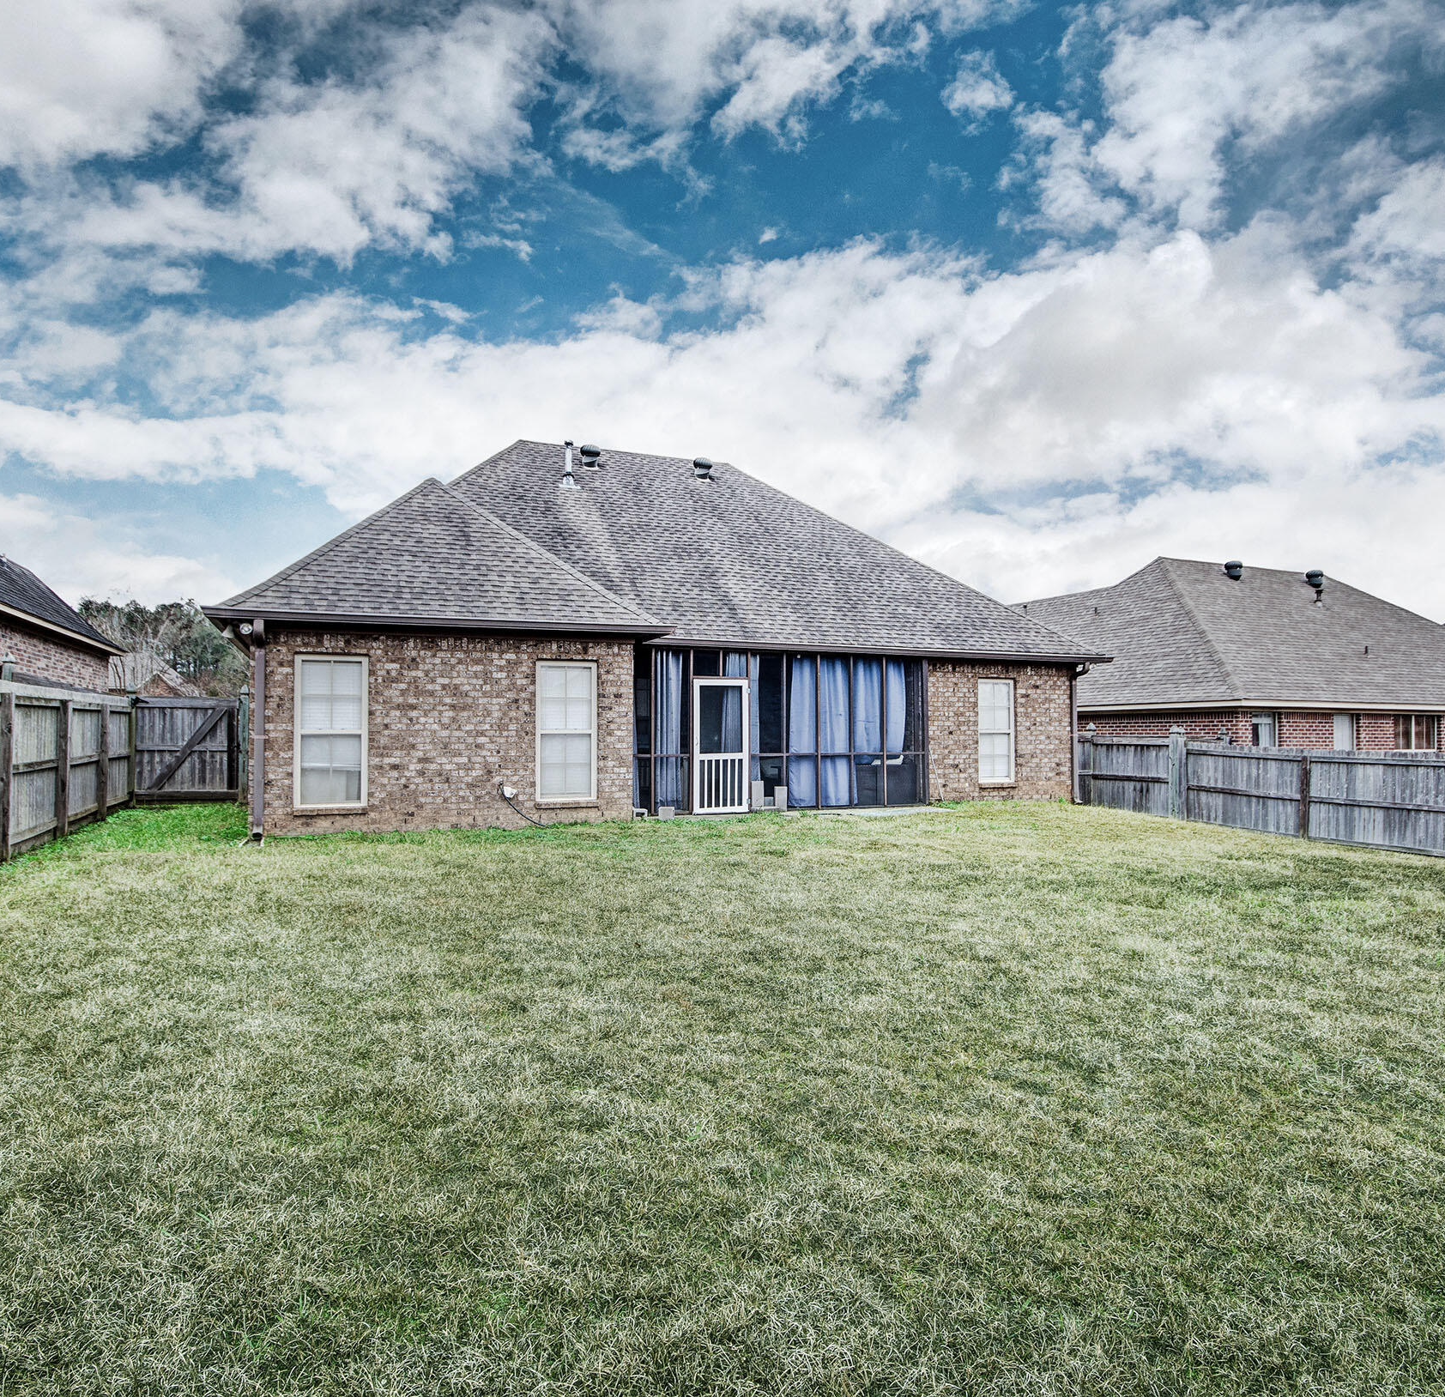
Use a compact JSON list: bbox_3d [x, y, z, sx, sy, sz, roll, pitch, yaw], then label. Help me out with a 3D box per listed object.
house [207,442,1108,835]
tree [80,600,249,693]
[{"bbox_3d":[-1.614,-1.528,19.128,14.635,7.040,12.928,1,-2,-24],"label":"house"},{"bbox_3d":[-47.764,-2.042,79.760,13.789,13.129,10.886,1,-2,-31],"label":"tree"}]

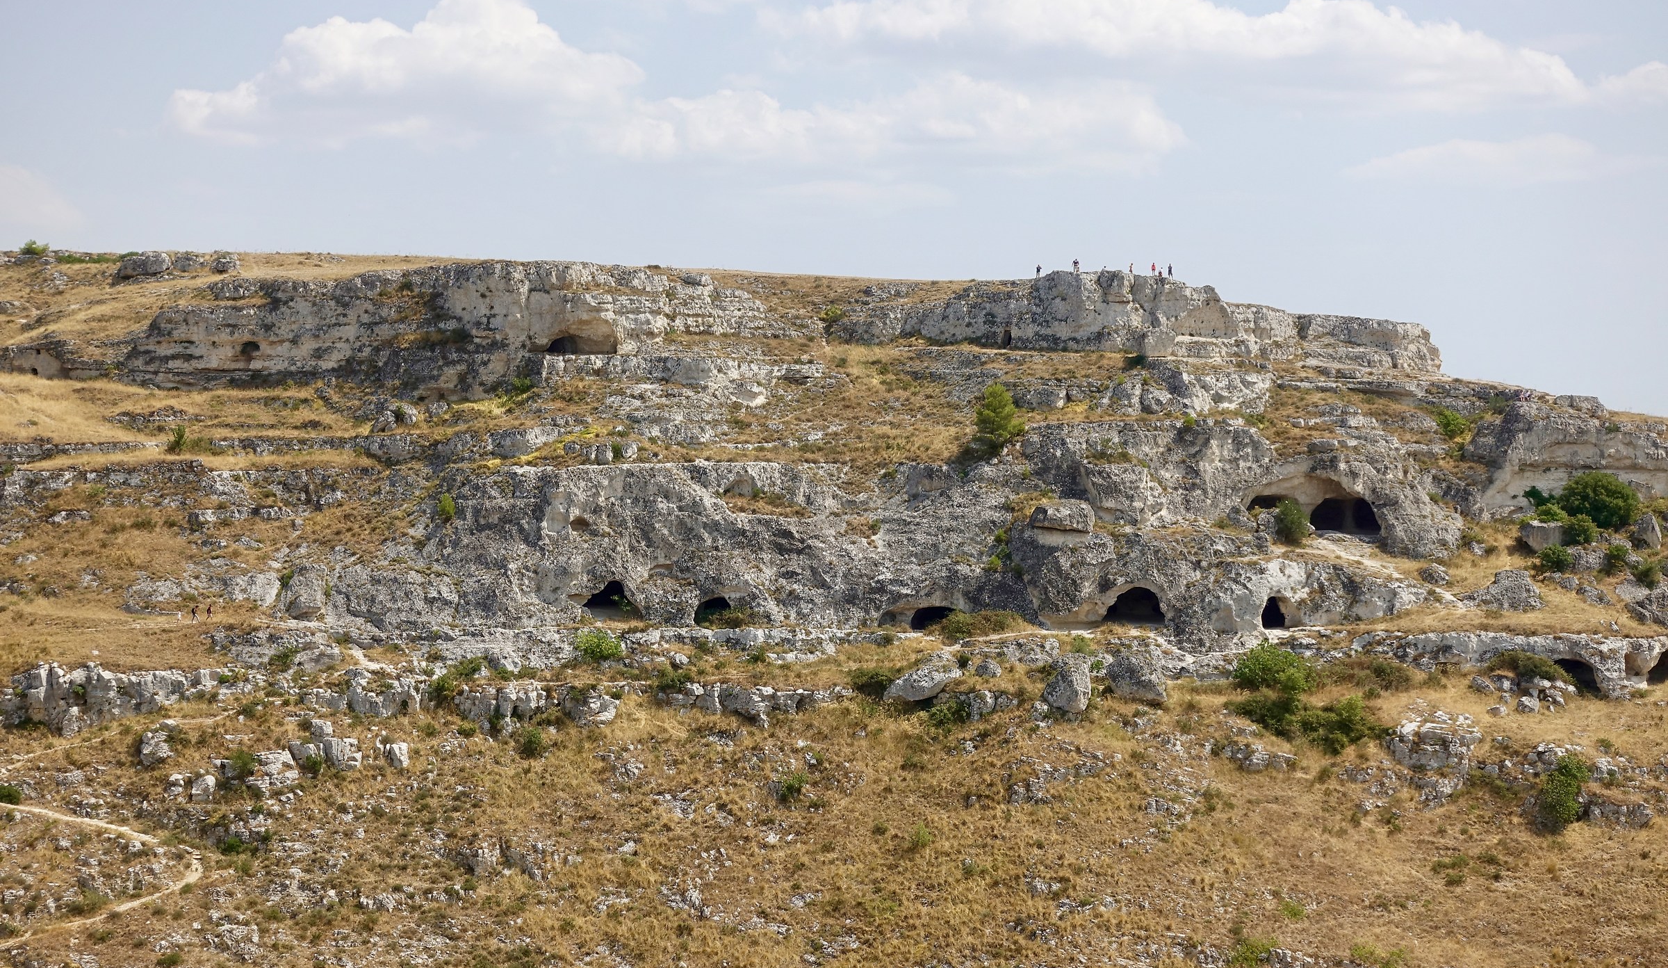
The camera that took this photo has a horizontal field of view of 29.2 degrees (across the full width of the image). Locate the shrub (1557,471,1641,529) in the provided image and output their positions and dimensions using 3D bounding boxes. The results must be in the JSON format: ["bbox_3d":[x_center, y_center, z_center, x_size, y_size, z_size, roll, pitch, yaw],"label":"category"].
[{"bbox_3d":[88.688,1.886,370.000,9.462,6.761,7.800,0,-1,0],"label":"shrub"}]

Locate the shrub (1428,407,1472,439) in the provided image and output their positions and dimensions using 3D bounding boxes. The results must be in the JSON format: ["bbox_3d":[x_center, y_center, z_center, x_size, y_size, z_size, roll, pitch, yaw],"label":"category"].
[{"bbox_3d":[71.150,-7.000,369.000,4.960,3.760,3.900,0,0,0],"label":"shrub"}]

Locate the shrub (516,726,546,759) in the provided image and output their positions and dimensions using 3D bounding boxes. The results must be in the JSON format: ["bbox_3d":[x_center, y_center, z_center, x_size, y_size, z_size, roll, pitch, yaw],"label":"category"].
[{"bbox_3d":[-30.519,26.065,322.000,2.883,3.277,2.700,0,-1,0],"label":"shrub"}]

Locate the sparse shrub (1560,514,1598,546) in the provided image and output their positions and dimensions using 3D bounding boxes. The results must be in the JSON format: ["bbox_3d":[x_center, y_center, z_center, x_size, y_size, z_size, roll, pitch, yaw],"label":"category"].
[{"bbox_3d":[84.875,5.195,364.000,4.294,3.555,3.700,0,-1,0],"label":"sparse shrub"}]

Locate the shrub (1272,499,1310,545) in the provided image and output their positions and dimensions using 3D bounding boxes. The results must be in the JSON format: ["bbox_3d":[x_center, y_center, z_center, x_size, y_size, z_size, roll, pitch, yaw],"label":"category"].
[{"bbox_3d":[50.080,4.140,350.000,4.140,5.140,3.700,0,0,0],"label":"shrub"}]

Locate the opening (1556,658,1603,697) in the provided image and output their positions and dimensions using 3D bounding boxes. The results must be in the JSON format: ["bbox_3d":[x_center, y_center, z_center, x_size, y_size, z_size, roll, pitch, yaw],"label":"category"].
[{"bbox_3d":[78.813,20.400,338.000,4.813,4.127,3.200,0,-1,6],"label":"opening"}]

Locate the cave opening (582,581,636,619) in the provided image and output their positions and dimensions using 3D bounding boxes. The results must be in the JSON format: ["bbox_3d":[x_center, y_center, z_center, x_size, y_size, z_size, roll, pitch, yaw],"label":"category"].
[{"bbox_3d":[-24.050,12.450,343.000,6.010,4.200,3.000,0,0,0],"label":"cave opening"}]

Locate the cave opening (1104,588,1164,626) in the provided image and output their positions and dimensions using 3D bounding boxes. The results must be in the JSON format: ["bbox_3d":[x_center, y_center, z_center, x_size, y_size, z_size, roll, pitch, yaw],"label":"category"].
[{"bbox_3d":[32.180,13.070,341.000,6.390,4.170,3.200,0,0,0],"label":"cave opening"}]

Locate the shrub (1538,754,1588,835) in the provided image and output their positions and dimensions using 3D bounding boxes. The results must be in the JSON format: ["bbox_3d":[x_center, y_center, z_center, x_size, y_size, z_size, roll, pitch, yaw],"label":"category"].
[{"bbox_3d":[71.161,30.091,312.000,5.072,7.485,4.600,0,-1,0],"label":"shrub"}]

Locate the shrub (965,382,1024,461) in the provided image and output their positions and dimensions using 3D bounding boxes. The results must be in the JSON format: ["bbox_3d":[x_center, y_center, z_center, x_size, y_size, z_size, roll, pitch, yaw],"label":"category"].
[{"bbox_3d":[18.701,-7.333,367.000,6.412,8.652,6.000,0,-1,0],"label":"shrub"}]

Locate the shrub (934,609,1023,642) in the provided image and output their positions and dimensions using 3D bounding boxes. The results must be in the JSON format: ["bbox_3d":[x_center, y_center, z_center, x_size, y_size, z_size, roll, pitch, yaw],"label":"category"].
[{"bbox_3d":[15.611,15.195,345.000,9.675,3.647,5.200,0,-1,0],"label":"shrub"}]

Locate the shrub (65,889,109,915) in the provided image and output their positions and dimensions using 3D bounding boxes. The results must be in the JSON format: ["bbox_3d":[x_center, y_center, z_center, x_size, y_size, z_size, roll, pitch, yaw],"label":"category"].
[{"bbox_3d":[-70.140,39.210,300.000,4.160,2.570,3.200,0,0,0],"label":"shrub"}]

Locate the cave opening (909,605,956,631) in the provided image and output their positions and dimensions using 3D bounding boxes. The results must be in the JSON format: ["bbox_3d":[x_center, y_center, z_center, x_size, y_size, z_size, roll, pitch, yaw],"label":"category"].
[{"bbox_3d":[10.560,14.340,343.000,5.230,2.660,2.800,0,0,0],"label":"cave opening"}]

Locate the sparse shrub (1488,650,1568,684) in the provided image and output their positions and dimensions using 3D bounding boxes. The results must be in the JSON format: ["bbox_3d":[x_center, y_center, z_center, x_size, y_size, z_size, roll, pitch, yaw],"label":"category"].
[{"bbox_3d":[71.720,18.830,331.000,8.100,3.370,4.500,0,0,0],"label":"sparse shrub"}]

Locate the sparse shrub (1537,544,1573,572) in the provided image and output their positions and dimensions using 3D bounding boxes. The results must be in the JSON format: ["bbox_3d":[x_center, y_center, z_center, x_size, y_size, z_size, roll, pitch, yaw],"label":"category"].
[{"bbox_3d":[78.220,8.070,347.000,3.820,3.110,3.300,0,0,0],"label":"sparse shrub"}]

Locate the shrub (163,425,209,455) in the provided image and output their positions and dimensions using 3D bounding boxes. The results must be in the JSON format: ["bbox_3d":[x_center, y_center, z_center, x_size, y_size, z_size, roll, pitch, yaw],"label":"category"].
[{"bbox_3d":[-74.350,-5.090,367.000,5.240,3.590,3.800,0,0,0],"label":"shrub"}]

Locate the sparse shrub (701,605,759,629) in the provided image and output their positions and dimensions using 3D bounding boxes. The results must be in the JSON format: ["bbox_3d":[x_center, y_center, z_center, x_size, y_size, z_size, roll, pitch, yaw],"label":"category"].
[{"bbox_3d":[-11.072,14.392,346.000,6.193,2.534,3.700,0,-1,0],"label":"sparse shrub"}]

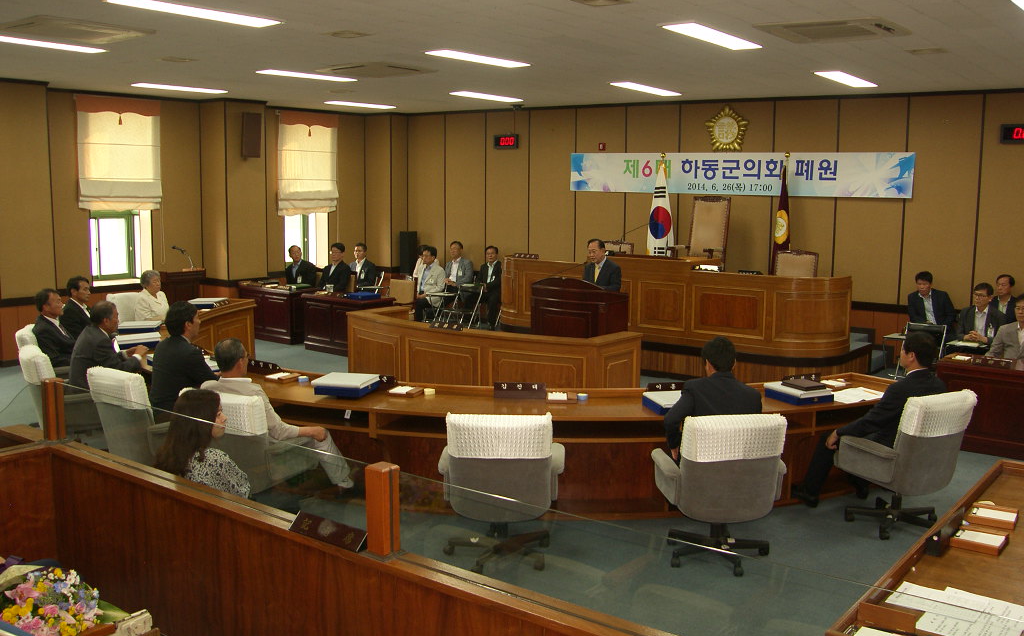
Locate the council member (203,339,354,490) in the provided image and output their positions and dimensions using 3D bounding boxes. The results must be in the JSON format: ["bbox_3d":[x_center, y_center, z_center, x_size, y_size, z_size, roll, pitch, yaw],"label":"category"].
[{"bbox_3d":[-1.452,0.671,6.523,0.600,1.200,1.020,6,9,40],"label":"council member"}]

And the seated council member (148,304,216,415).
[{"bbox_3d":[-2.152,0.531,7.192,0.580,1.300,0.820,7,9,41],"label":"seated council member"}]

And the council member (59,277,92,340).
[{"bbox_3d":[-3.843,0.242,9.618,0.800,1.250,0.540,2,7,8],"label":"council member"}]

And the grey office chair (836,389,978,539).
[{"bbox_3d":[2.454,0.883,6.580,0.740,0.880,0.700,-3,8,-32],"label":"grey office chair"}]

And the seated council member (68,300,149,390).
[{"bbox_3d":[-2.848,0.488,7.740,0.820,1.250,0.560,-1,7,-16],"label":"seated council member"}]

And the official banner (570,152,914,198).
[{"bbox_3d":[2.848,-1.940,13.932,5.020,0.550,0.030,6,9,37],"label":"official banner"}]

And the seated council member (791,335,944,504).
[{"bbox_3d":[2.456,0.697,6.881,0.560,1.240,0.880,-4,8,-32],"label":"seated council member"}]

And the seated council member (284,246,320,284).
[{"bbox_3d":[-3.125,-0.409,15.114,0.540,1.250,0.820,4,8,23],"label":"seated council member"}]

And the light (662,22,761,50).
[{"bbox_3d":[1.615,-2.302,8.353,0.310,0.080,1.300,5,8,34],"label":"light"}]

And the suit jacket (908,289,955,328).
[{"bbox_3d":[4.639,-0.061,11.531,0.530,0.610,0.380,4,8,27],"label":"suit jacket"}]

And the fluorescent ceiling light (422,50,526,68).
[{"bbox_3d":[-0.326,-2.482,9.940,0.280,0.080,1.290,6,9,35],"label":"fluorescent ceiling light"}]

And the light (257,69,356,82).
[{"bbox_3d":[-2.248,-2.656,11.353,0.260,0.060,1.250,6,9,37],"label":"light"}]

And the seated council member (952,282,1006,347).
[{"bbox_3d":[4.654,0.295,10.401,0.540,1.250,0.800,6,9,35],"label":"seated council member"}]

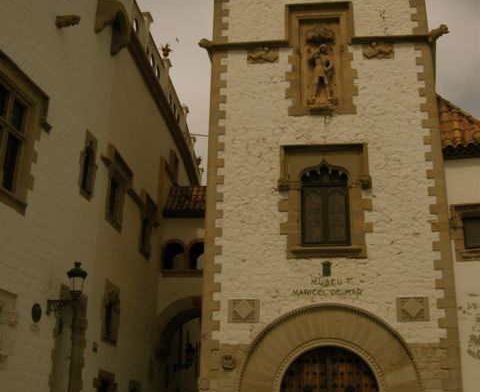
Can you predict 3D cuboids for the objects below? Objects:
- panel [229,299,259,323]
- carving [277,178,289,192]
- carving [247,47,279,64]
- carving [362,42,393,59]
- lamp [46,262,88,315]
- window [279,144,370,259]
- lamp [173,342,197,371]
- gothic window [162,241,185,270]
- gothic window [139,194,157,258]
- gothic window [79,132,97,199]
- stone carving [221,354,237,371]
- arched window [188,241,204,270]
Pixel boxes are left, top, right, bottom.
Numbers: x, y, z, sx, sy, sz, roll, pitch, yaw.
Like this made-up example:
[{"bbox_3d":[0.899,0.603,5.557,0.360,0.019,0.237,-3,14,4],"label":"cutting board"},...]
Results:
[{"bbox_3d":[0.123,3.379,19.004,0.931,0.690,0.120,-1,-20,6],"label":"panel"},{"bbox_3d":[1.344,-0.327,20.111,0.357,0.432,0.280,-1,-20,6],"label":"carving"},{"bbox_3d":[0.853,-5.247,24.019,1.180,0.780,0.250,-1,-20,6],"label":"carving"},{"bbox_3d":[4.603,-4.839,21.432,1.027,0.595,0.220,-1,-20,6],"label":"carving"},{"bbox_3d":[-5.221,2.808,19.666,1.180,1.541,0.550,-2,-21,9],"label":"lamp"},{"bbox_3d":[2.588,0.123,19.935,2.663,3.706,0.400,-1,-20,6],"label":"window"},{"bbox_3d":[-3.064,9.055,36.358,1.200,1.568,0.550,-1,-20,6],"label":"lamp"},{"bbox_3d":[-2.939,2.656,28.808,1.063,1.374,0.350,-1,-20,6],"label":"gothic window"},{"bbox_3d":[-4.461,1.575,31.184,0.400,3.000,2.600,-1,-20,6],"label":"gothic window"},{"bbox_3d":[-4.620,-0.931,19.620,0.300,1.986,0.729,-3,-20,12],"label":"gothic window"},{"bbox_3d":[-0.345,5.232,20.263,0.500,0.510,0.180,-1,-20,6],"label":"stone carving"},{"bbox_3d":[-1.787,2.645,28.682,1.031,1.367,0.350,-1,-20,6],"label":"arched window"}]

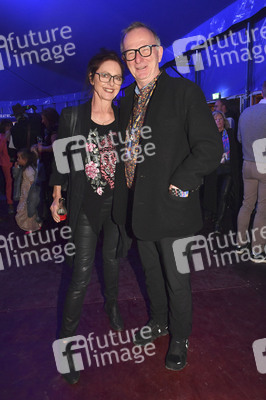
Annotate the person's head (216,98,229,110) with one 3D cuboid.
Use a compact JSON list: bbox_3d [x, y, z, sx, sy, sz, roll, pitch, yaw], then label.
[{"bbox_3d":[1.344,-1.426,4.000,0.200,0.210,0.180,-1,13,-3],"label":"person's head"}]

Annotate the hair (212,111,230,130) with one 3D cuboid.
[{"bbox_3d":[1.159,-1.044,3.500,0.220,0.260,0.230,7,15,29],"label":"hair"}]

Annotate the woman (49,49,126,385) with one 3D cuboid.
[{"bbox_3d":[-0.218,0.090,1.533,0.520,1.680,0.460,-4,13,-14],"label":"woman"}]

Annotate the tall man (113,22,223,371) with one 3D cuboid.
[{"bbox_3d":[0.140,0.014,1.518,0.620,1.820,0.450,4,13,21],"label":"tall man"}]

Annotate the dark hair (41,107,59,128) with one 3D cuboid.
[{"bbox_3d":[-1.207,-1.189,3.850,0.260,0.300,0.220,-2,13,-10],"label":"dark hair"}]

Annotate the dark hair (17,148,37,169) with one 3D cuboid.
[{"bbox_3d":[-1.399,-0.545,3.500,0.250,0.250,0.210,-4,14,-17],"label":"dark hair"}]

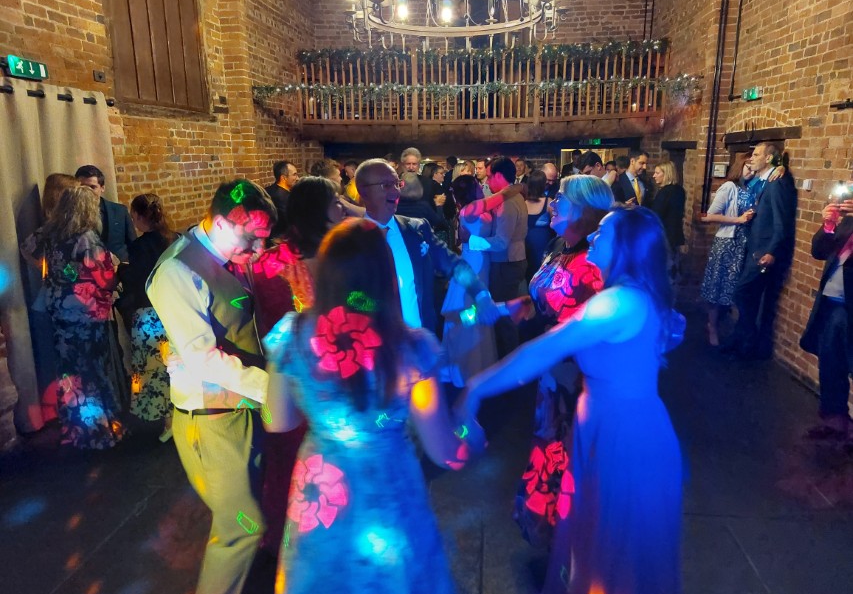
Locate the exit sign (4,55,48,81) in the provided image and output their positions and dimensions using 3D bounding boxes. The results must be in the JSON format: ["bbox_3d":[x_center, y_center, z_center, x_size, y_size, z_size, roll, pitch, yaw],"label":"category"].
[{"bbox_3d":[-2.568,-1.474,3.769,0.080,0.140,0.320,2,13,9],"label":"exit sign"}]

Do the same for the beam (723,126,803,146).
[{"bbox_3d":[3.176,-1.523,5.667,0.130,0.130,1.767,2,13,9],"label":"beam"}]

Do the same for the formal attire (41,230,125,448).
[{"bbox_3d":[-2.088,0.196,3.589,0.460,1.310,0.380,-1,13,-6],"label":"formal attire"}]

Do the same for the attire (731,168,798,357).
[{"bbox_3d":[2.790,-0.271,5.052,0.470,1.540,0.470,-1,13,-6],"label":"attire"}]

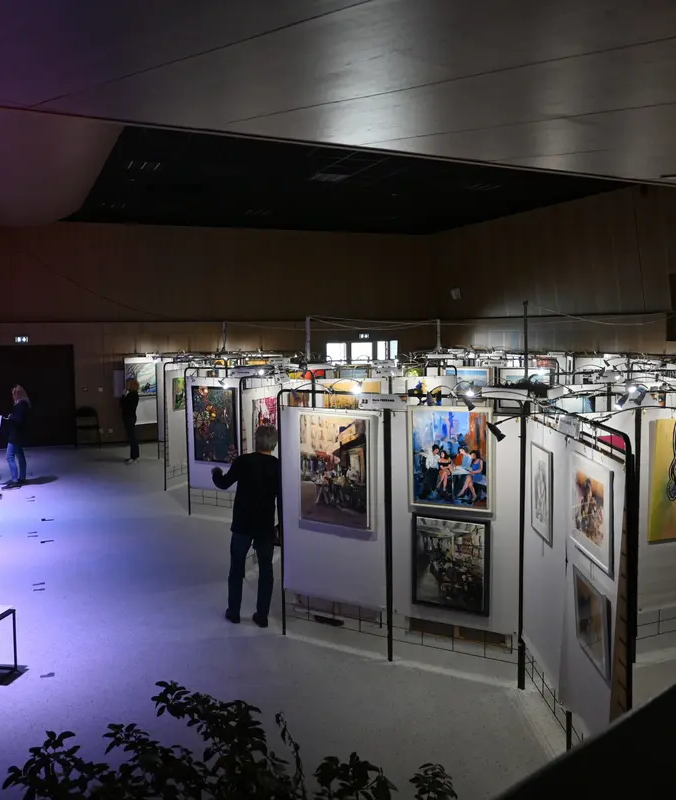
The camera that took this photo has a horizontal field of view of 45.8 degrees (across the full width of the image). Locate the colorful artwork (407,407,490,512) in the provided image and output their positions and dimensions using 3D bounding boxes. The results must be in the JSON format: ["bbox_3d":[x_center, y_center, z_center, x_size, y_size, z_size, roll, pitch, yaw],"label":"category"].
[{"bbox_3d":[0.788,0.409,5.606,0.627,0.710,0.040,2,6,31],"label":"colorful artwork"}]

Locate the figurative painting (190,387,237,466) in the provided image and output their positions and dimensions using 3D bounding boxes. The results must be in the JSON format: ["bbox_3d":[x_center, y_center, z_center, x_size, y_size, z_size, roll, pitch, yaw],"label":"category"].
[{"bbox_3d":[-1.614,0.326,10.525,0.728,0.983,0.040,2,6,31],"label":"figurative painting"}]

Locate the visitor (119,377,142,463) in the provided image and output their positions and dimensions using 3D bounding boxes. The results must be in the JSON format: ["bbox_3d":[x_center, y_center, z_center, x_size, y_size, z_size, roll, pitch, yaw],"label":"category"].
[{"bbox_3d":[-4.007,0.391,15.505,0.420,1.618,0.460,-2,5,-18],"label":"visitor"}]

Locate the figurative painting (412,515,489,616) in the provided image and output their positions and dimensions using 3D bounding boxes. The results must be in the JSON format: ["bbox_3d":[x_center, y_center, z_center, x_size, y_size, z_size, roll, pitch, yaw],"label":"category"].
[{"bbox_3d":[0.800,1.160,5.665,0.584,0.671,0.040,2,6,31],"label":"figurative painting"}]

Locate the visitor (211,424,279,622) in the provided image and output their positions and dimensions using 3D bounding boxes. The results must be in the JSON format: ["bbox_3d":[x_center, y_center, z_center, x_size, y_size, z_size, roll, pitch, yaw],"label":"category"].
[{"bbox_3d":[-0.776,1.051,6.805,0.600,1.686,0.420,-2,5,-17],"label":"visitor"}]

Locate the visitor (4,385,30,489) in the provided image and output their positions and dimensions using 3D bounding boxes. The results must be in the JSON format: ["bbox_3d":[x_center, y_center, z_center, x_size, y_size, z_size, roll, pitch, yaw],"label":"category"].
[{"bbox_3d":[-5.299,0.575,13.140,0.430,1.663,0.460,-2,5,-20],"label":"visitor"}]

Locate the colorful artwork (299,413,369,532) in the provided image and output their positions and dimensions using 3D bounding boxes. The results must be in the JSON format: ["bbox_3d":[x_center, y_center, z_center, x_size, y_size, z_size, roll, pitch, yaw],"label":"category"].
[{"bbox_3d":[-0.020,0.535,6.108,0.636,0.849,0.040,2,6,31],"label":"colorful artwork"}]

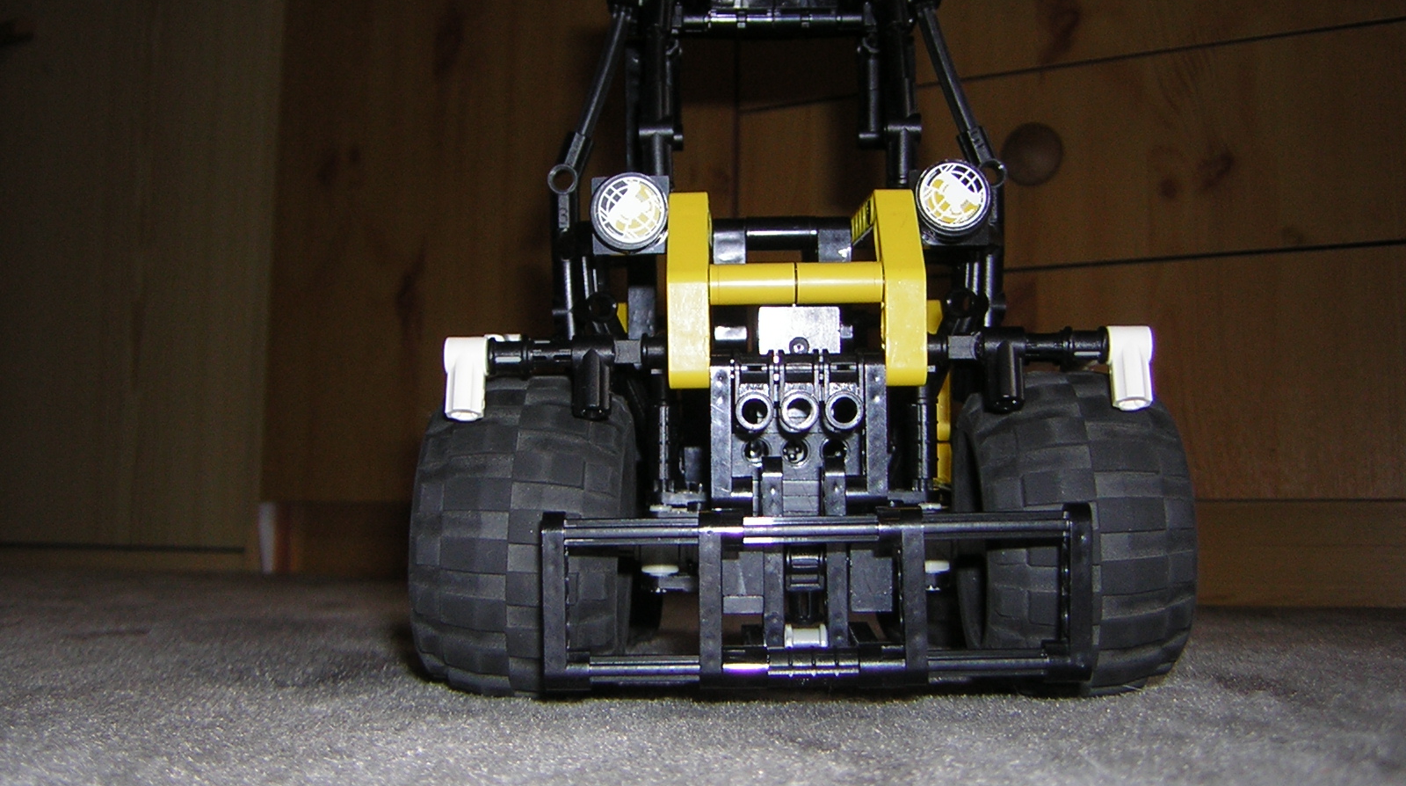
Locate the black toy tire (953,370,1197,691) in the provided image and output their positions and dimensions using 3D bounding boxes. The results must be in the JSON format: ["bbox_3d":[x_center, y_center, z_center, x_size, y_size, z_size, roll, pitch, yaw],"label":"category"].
[{"bbox_3d":[0.077,0.029,0.311,0.042,0.068,0.068,-3,-5,3],"label":"black toy tire"}]

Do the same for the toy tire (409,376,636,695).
[{"bbox_3d":[-0.037,0.030,0.311,0.042,0.068,0.068,2,-5,1],"label":"toy tire"}]

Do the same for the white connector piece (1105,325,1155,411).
[{"bbox_3d":[0.082,-0.005,0.279,0.008,0.016,0.008,-2,-21,-1],"label":"white connector piece"}]

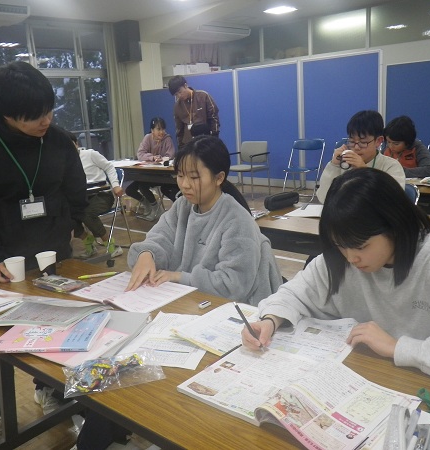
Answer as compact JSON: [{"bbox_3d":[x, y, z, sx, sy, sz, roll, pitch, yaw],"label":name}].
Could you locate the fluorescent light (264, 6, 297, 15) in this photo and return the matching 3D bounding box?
[{"bbox_3d":[1.163,-3.775,8.553,0.470,0.080,0.470,10,19,43],"label":"fluorescent light"}]

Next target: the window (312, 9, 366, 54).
[{"bbox_3d":[1.920,-2.997,7.595,0.996,0.533,0.060,10,19,44],"label":"window"}]

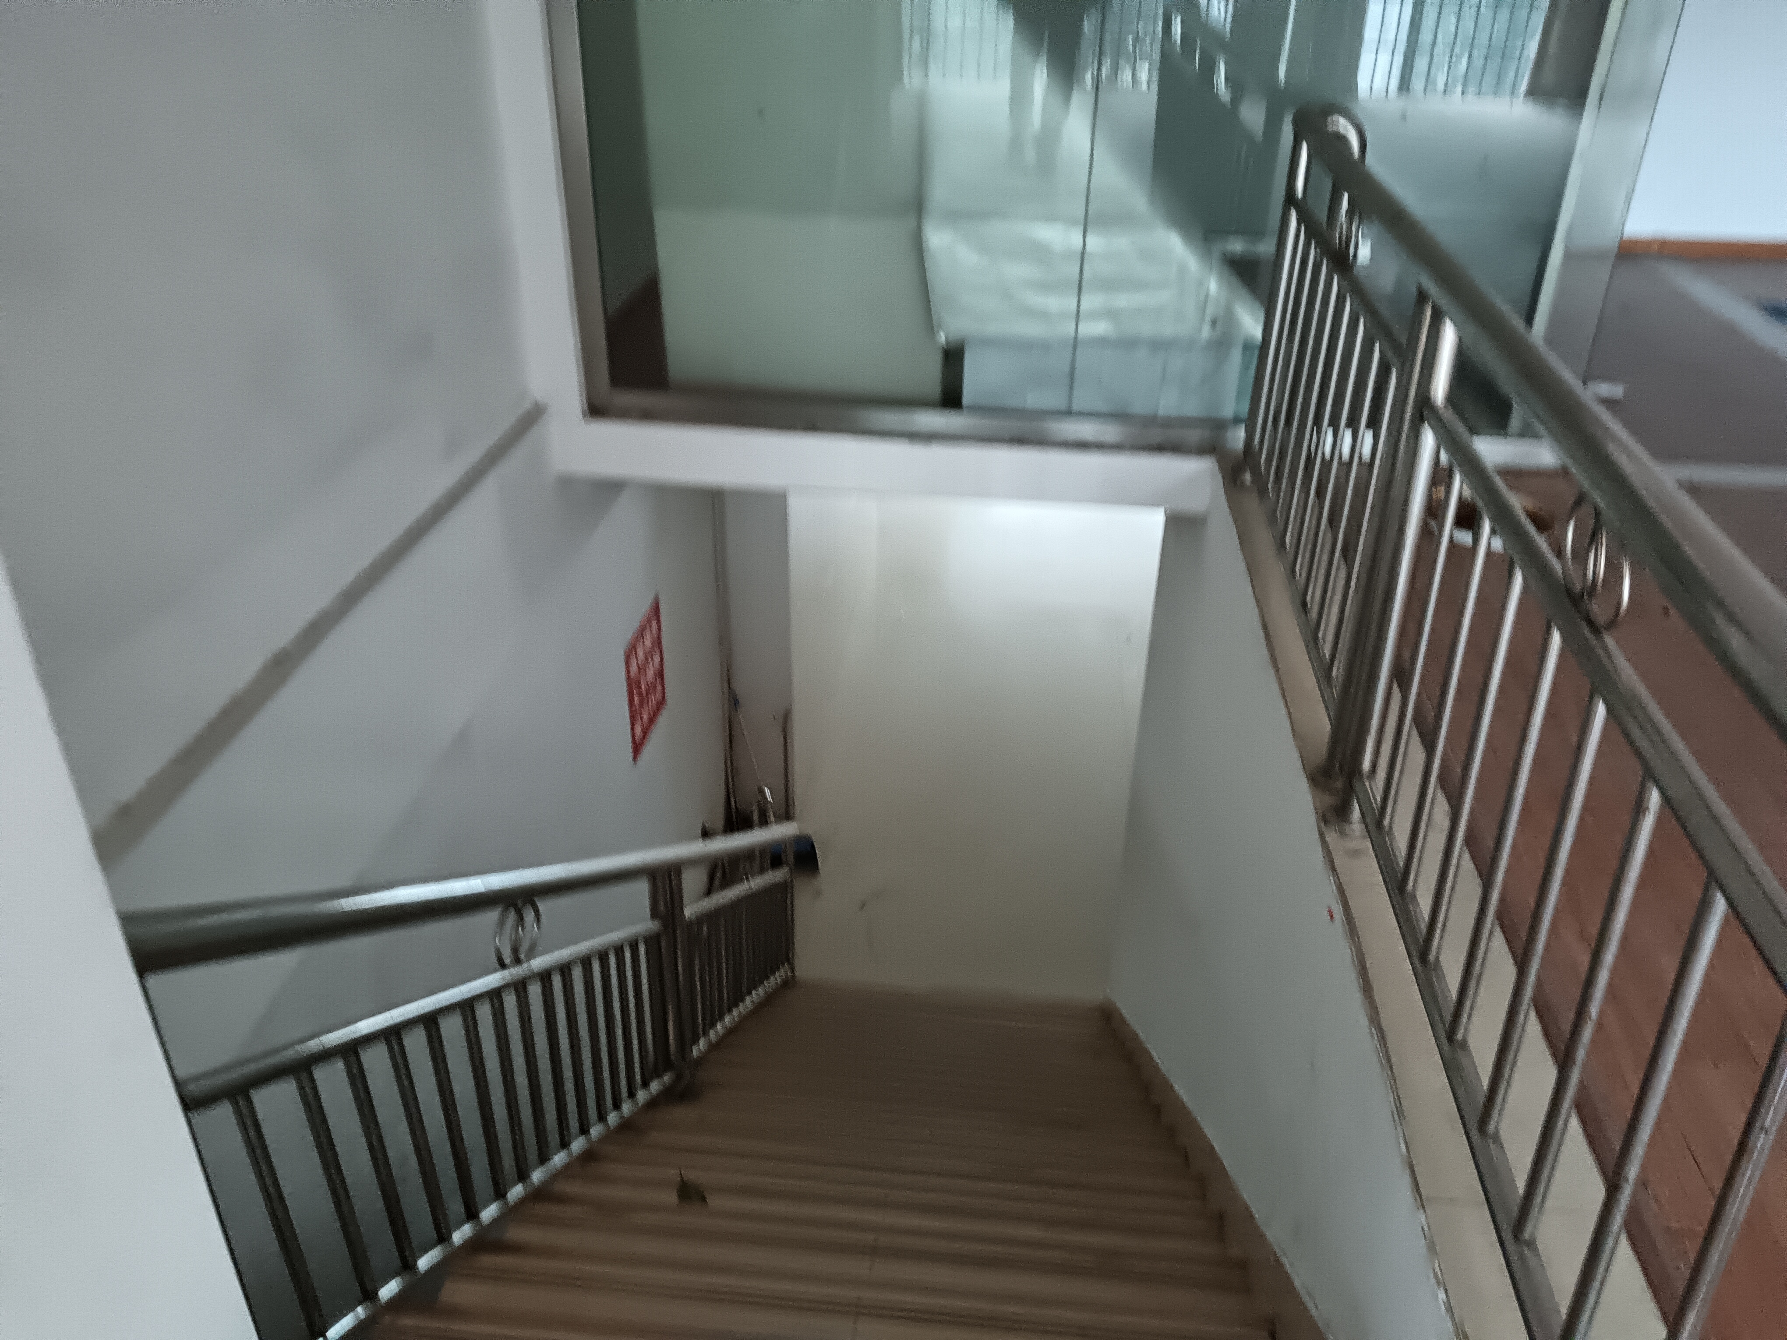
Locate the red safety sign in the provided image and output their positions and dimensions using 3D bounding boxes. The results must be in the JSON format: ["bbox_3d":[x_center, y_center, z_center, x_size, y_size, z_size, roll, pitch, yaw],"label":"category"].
[{"bbox_3d":[-0.980,0.034,5.541,0.015,0.490,0.485,3,30,5],"label":"red safety sign"}]

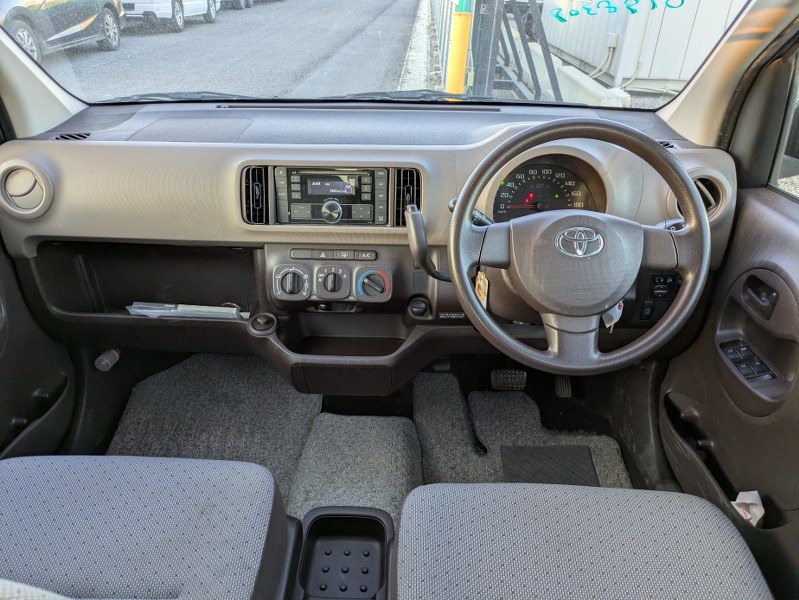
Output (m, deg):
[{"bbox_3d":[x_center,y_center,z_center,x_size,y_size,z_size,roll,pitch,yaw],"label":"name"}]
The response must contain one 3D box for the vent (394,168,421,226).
[{"bbox_3d":[0.015,-0.187,1.047,0.048,0.102,0.035,1,16,2],"label":"vent"}]

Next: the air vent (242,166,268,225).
[{"bbox_3d":[-0.259,-0.191,1.052,0.050,0.102,0.035,1,16,2],"label":"air vent"}]

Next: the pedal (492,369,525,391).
[{"bbox_3d":[0.266,0.194,1.408,0.085,0.055,0.030,1,-5,2],"label":"pedal"}]

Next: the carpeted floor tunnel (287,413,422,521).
[{"bbox_3d":[-0.082,0.395,1.175,0.245,0.130,0.340,2,30,3],"label":"carpeted floor tunnel"}]

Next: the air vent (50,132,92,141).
[{"bbox_3d":[-0.604,-0.300,1.060,0.068,0.013,0.036,1,30,2],"label":"air vent"}]

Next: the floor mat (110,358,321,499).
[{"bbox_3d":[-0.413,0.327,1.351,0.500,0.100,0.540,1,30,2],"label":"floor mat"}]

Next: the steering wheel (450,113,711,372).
[{"bbox_3d":[0.256,-0.075,0.849,0.367,0.367,0.095,1,5,2],"label":"steering wheel"}]

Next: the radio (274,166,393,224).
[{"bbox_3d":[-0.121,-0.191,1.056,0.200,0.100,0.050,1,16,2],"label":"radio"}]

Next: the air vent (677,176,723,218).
[{"bbox_3d":[0.512,-0.177,0.994,0.077,0.077,0.035,4,20,7],"label":"air vent"}]

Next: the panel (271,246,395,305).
[{"bbox_3d":[-0.123,-0.046,1.070,0.222,0.108,0.040,1,10,2],"label":"panel"}]

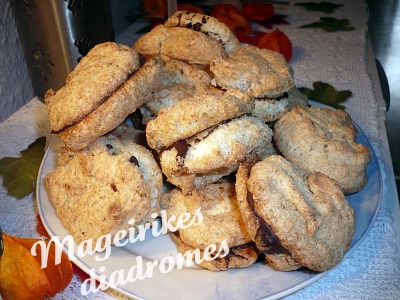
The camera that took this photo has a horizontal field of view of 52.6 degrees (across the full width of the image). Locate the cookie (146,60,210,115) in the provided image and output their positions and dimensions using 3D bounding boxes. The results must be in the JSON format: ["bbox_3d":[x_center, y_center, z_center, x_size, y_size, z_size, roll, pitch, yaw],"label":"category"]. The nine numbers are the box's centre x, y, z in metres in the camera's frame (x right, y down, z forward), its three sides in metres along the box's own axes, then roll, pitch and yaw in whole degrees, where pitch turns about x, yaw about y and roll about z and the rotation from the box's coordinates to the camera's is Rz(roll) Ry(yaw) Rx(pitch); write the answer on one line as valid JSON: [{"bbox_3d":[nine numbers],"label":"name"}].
[{"bbox_3d":[-0.017,-0.040,0.296,0.070,0.036,0.066,-6,46,6],"label":"cookie"}]

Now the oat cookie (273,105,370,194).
[{"bbox_3d":[0.081,0.000,0.271,0.071,0.036,0.065,37,44,11],"label":"oat cookie"}]

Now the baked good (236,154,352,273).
[{"bbox_3d":[0.052,0.034,0.218,0.070,0.035,0.066,34,42,-13],"label":"baked good"}]

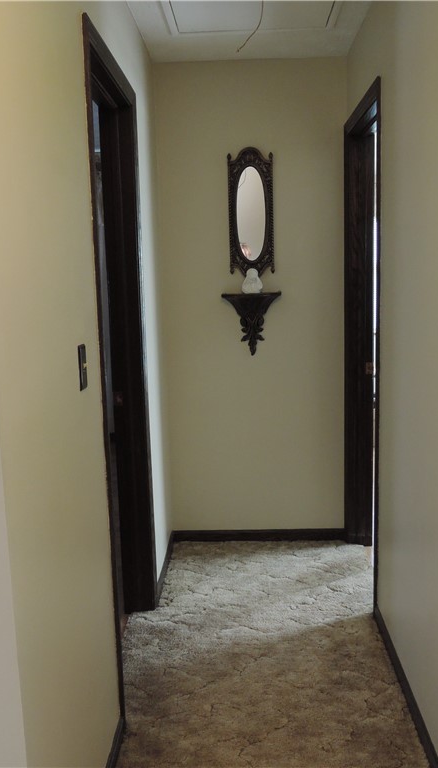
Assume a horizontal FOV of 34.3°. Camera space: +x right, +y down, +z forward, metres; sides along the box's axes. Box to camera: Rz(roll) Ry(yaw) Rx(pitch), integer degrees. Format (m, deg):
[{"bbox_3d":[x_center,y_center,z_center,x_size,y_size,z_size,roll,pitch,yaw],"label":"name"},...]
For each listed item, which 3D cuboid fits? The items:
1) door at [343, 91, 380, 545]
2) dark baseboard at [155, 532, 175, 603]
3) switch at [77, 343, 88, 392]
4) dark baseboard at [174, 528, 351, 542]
[{"bbox_3d":[0.683,-0.146,3.198,0.115,2.110,0.860,-1,9,2],"label":"door"},{"bbox_3d":[-0.259,0.871,3.452,0.016,0.075,0.735,-1,9,2],"label":"dark baseboard"},{"bbox_3d":[-0.347,-0.043,1.829,0.008,0.115,0.076,-1,9,2],"label":"switch"},{"bbox_3d":[0.207,0.808,3.789,0.924,0.072,0.017,-1,9,2],"label":"dark baseboard"}]

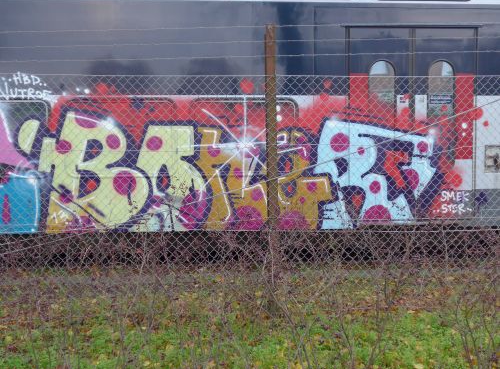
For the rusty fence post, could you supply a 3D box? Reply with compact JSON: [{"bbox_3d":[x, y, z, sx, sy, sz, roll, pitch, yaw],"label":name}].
[{"bbox_3d":[0.181,-0.217,5.350,0.080,2.180,0.075,-1,3,-5],"label":"rusty fence post"}]

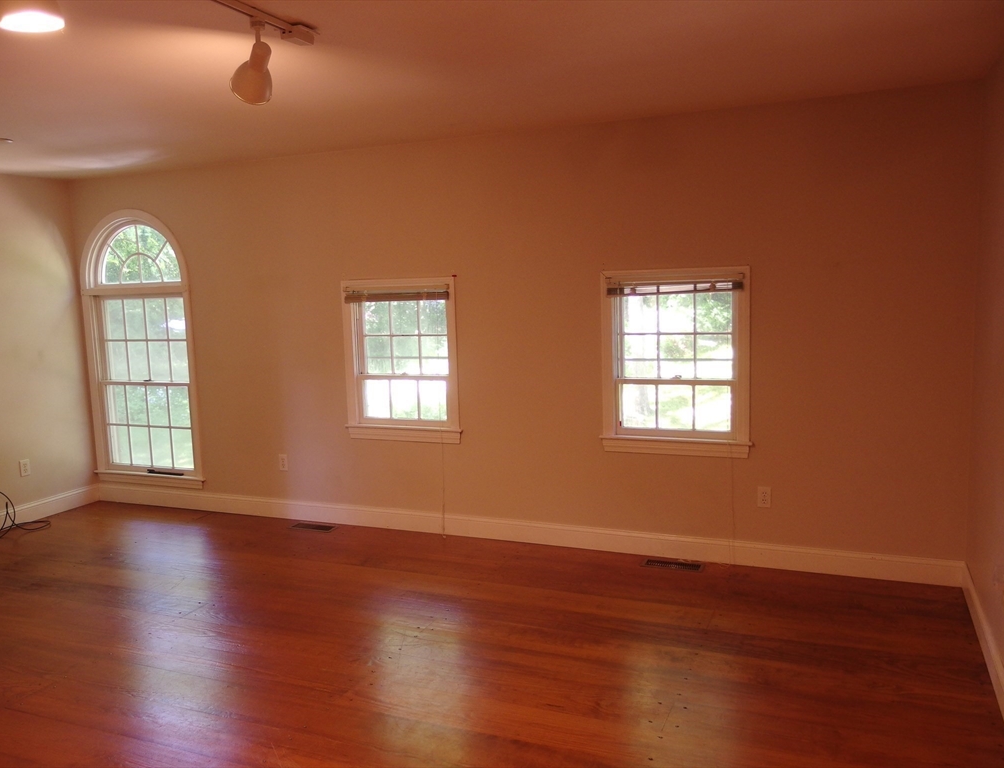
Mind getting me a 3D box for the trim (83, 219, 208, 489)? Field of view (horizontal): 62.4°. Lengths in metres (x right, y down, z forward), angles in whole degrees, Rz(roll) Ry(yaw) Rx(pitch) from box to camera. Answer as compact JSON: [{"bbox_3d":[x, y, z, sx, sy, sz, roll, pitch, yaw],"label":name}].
[{"bbox_3d":[-2.691,-0.257,6.154,1.078,2.029,0.120,1,7,23],"label":"trim"}]

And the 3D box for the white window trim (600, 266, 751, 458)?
[{"bbox_3d":[0.952,-0.117,4.588,0.828,1.021,0.100,1,7,23],"label":"white window trim"}]

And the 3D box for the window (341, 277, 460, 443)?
[{"bbox_3d":[-0.643,-0.148,5.277,0.833,1.026,0.100,1,7,23],"label":"window"}]

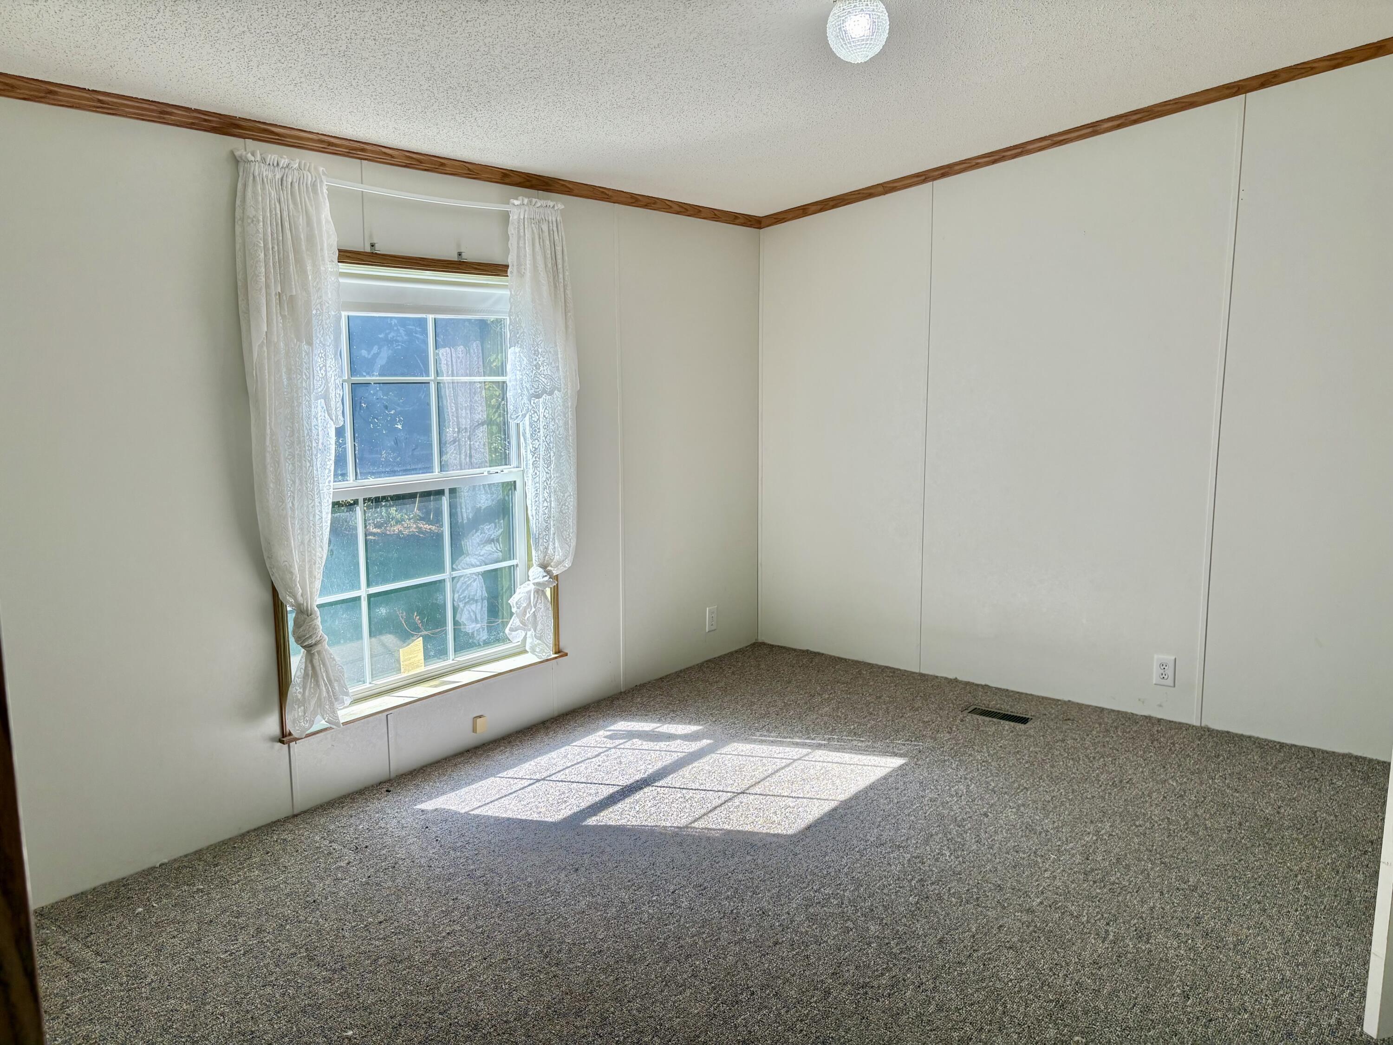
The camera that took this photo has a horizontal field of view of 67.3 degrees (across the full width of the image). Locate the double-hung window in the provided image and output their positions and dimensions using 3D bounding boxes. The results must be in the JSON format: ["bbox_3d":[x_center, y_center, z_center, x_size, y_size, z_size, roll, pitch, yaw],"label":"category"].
[{"bbox_3d":[-1.068,-0.141,3.793,0.080,1.498,1.170,6,11,37],"label":"double-hung window"}]

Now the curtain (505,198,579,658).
[{"bbox_3d":[-0.589,-0.334,4.069,0.110,1.778,0.375,6,11,37],"label":"curtain"}]

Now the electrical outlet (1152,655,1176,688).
[{"bbox_3d":[1.899,0.604,4.243,0.081,0.122,0.009,6,11,37],"label":"electrical outlet"}]

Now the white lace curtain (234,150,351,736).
[{"bbox_3d":[-1.234,-0.206,3.244,0.110,1.794,0.305,6,11,37],"label":"white lace curtain"}]

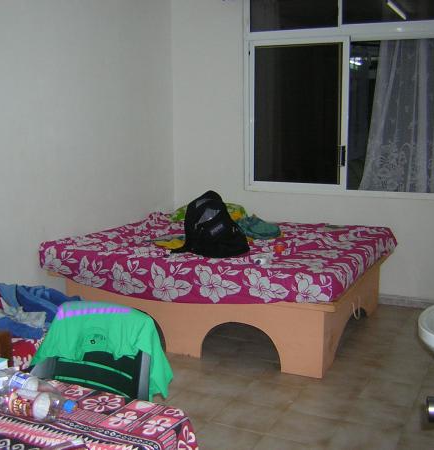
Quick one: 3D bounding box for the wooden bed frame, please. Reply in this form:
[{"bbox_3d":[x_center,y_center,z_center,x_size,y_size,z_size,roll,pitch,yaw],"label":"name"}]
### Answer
[{"bbox_3d":[0.114,0.527,4.920,2.090,0.450,1.730,4,9,25],"label":"wooden bed frame"}]

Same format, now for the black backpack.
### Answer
[{"bbox_3d":[-0.027,-0.003,4.270,0.470,0.430,0.300,0,9,0],"label":"black backpack"}]

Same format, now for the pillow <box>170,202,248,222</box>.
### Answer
[{"bbox_3d":[-0.074,-0.093,5.553,0.600,0.170,0.400,4,9,25],"label":"pillow"}]

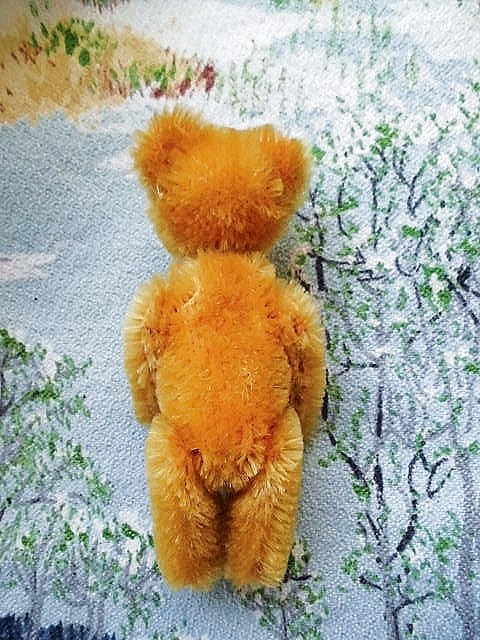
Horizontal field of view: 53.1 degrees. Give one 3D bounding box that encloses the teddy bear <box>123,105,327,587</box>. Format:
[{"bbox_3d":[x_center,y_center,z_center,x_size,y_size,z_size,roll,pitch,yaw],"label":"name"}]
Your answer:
[{"bbox_3d":[-0.003,0.004,0.098,0.040,0.033,0.096,0,82,0],"label":"teddy bear"}]

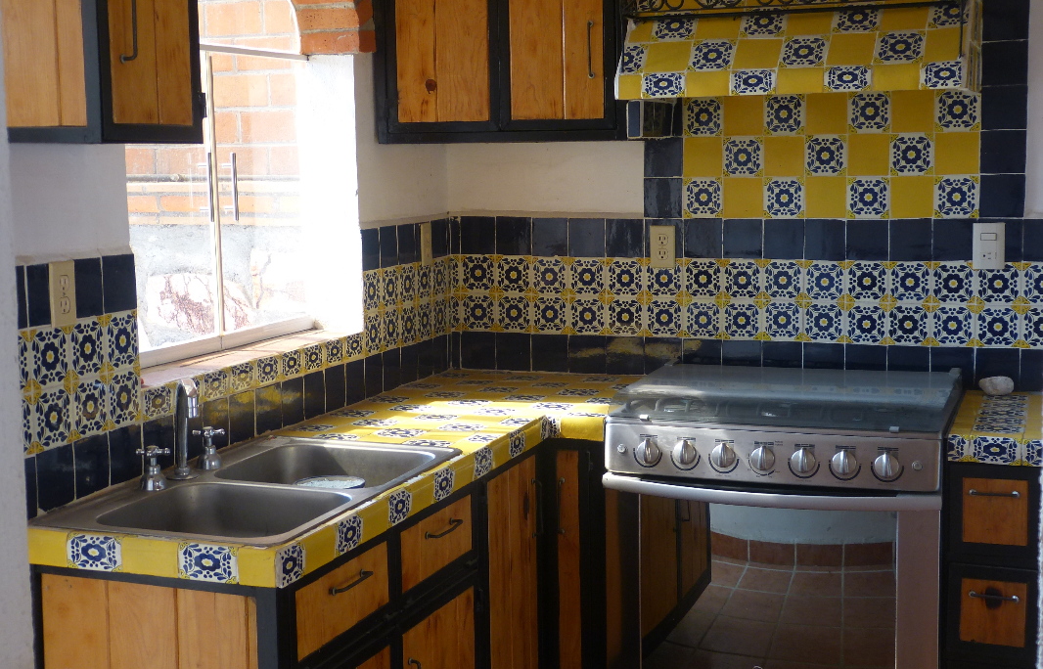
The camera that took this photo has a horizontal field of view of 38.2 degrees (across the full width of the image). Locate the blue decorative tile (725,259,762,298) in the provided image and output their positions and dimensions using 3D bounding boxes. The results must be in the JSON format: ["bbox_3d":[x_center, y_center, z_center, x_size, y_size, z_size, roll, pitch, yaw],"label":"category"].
[{"bbox_3d":[0.582,-0.143,3.951,0.105,0.105,0.008,2,7,21],"label":"blue decorative tile"}]

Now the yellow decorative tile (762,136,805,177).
[{"bbox_3d":[0.689,-0.464,3.934,0.106,0.106,0.010,2,7,20],"label":"yellow decorative tile"}]

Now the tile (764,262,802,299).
[{"bbox_3d":[0.694,-0.144,3.986,0.106,0.106,0.010,2,6,21],"label":"tile"}]

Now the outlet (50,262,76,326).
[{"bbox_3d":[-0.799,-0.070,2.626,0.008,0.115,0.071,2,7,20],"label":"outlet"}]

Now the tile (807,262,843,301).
[{"bbox_3d":[0.781,-0.136,3.876,0.105,0.105,0.008,2,7,21],"label":"tile"}]

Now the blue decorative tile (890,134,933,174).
[{"bbox_3d":[0.978,-0.450,3.763,0.105,0.105,0.008,2,7,21],"label":"blue decorative tile"}]

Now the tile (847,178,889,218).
[{"bbox_3d":[0.895,-0.353,3.886,0.106,0.106,0.010,2,6,21],"label":"tile"}]

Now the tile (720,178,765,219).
[{"bbox_3d":[0.580,-0.355,3.926,0.105,0.105,0.008,2,7,21],"label":"tile"}]

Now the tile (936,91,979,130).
[{"bbox_3d":[1.097,-0.564,3.785,0.106,0.106,0.010,2,6,21],"label":"tile"}]

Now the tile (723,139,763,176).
[{"bbox_3d":[0.590,-0.471,3.990,0.106,0.106,0.010,2,6,21],"label":"tile"}]

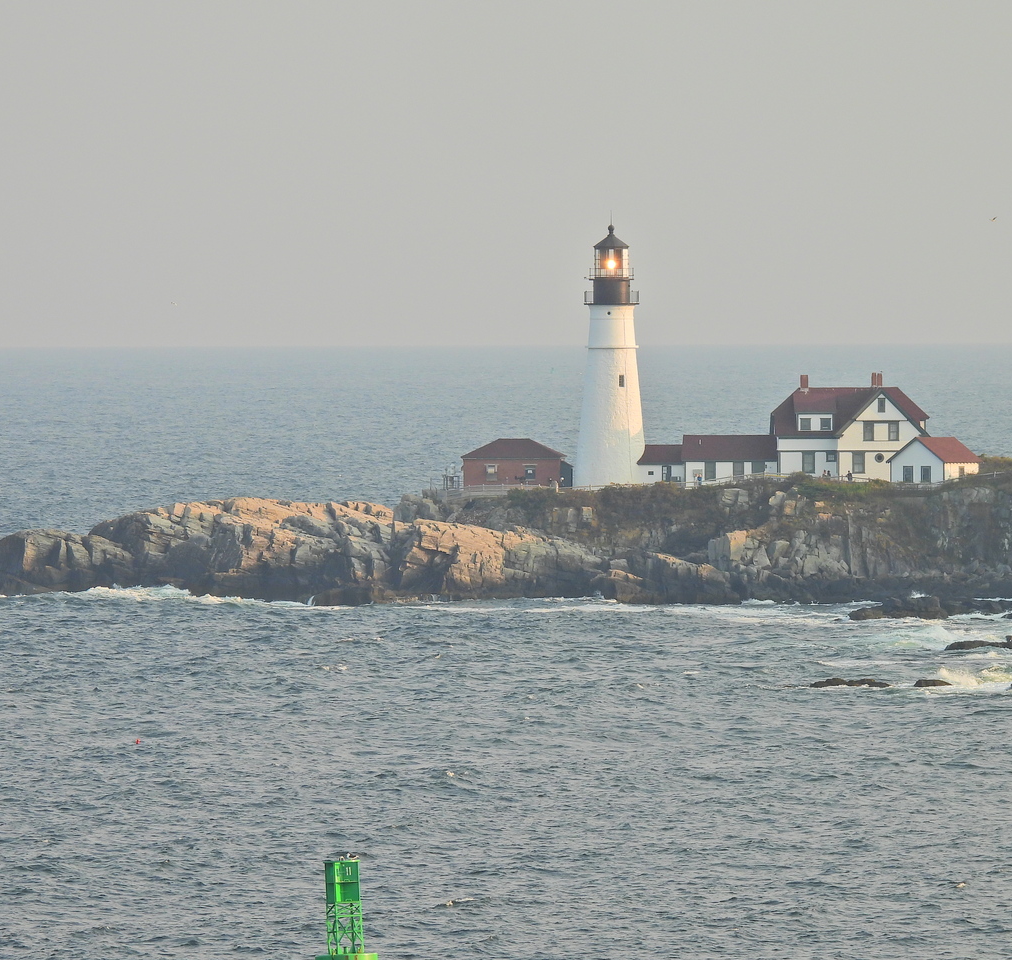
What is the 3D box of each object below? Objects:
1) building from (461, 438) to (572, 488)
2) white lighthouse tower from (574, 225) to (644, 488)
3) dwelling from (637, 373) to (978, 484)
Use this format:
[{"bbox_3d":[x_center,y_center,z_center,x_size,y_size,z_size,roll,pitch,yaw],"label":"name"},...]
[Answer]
[{"bbox_3d":[1.068,-1.486,1202.000,10.100,4.800,6.800,0,1,5],"label":"building"},{"bbox_3d":[9.730,-11.452,1205.000,6.700,24.600,6.700,0,1,0],"label":"white lighthouse tower"},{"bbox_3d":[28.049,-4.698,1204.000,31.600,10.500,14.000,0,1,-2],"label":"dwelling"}]

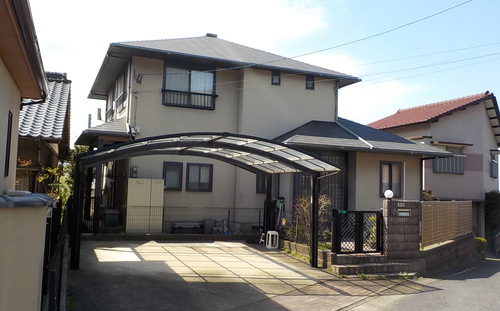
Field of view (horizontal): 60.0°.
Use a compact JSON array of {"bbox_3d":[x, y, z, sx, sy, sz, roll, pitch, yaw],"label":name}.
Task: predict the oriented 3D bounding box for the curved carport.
[{"bbox_3d":[-1.463,1.141,10.732,5.540,2.920,4.650,3,-5,-24],"label":"curved carport"}]

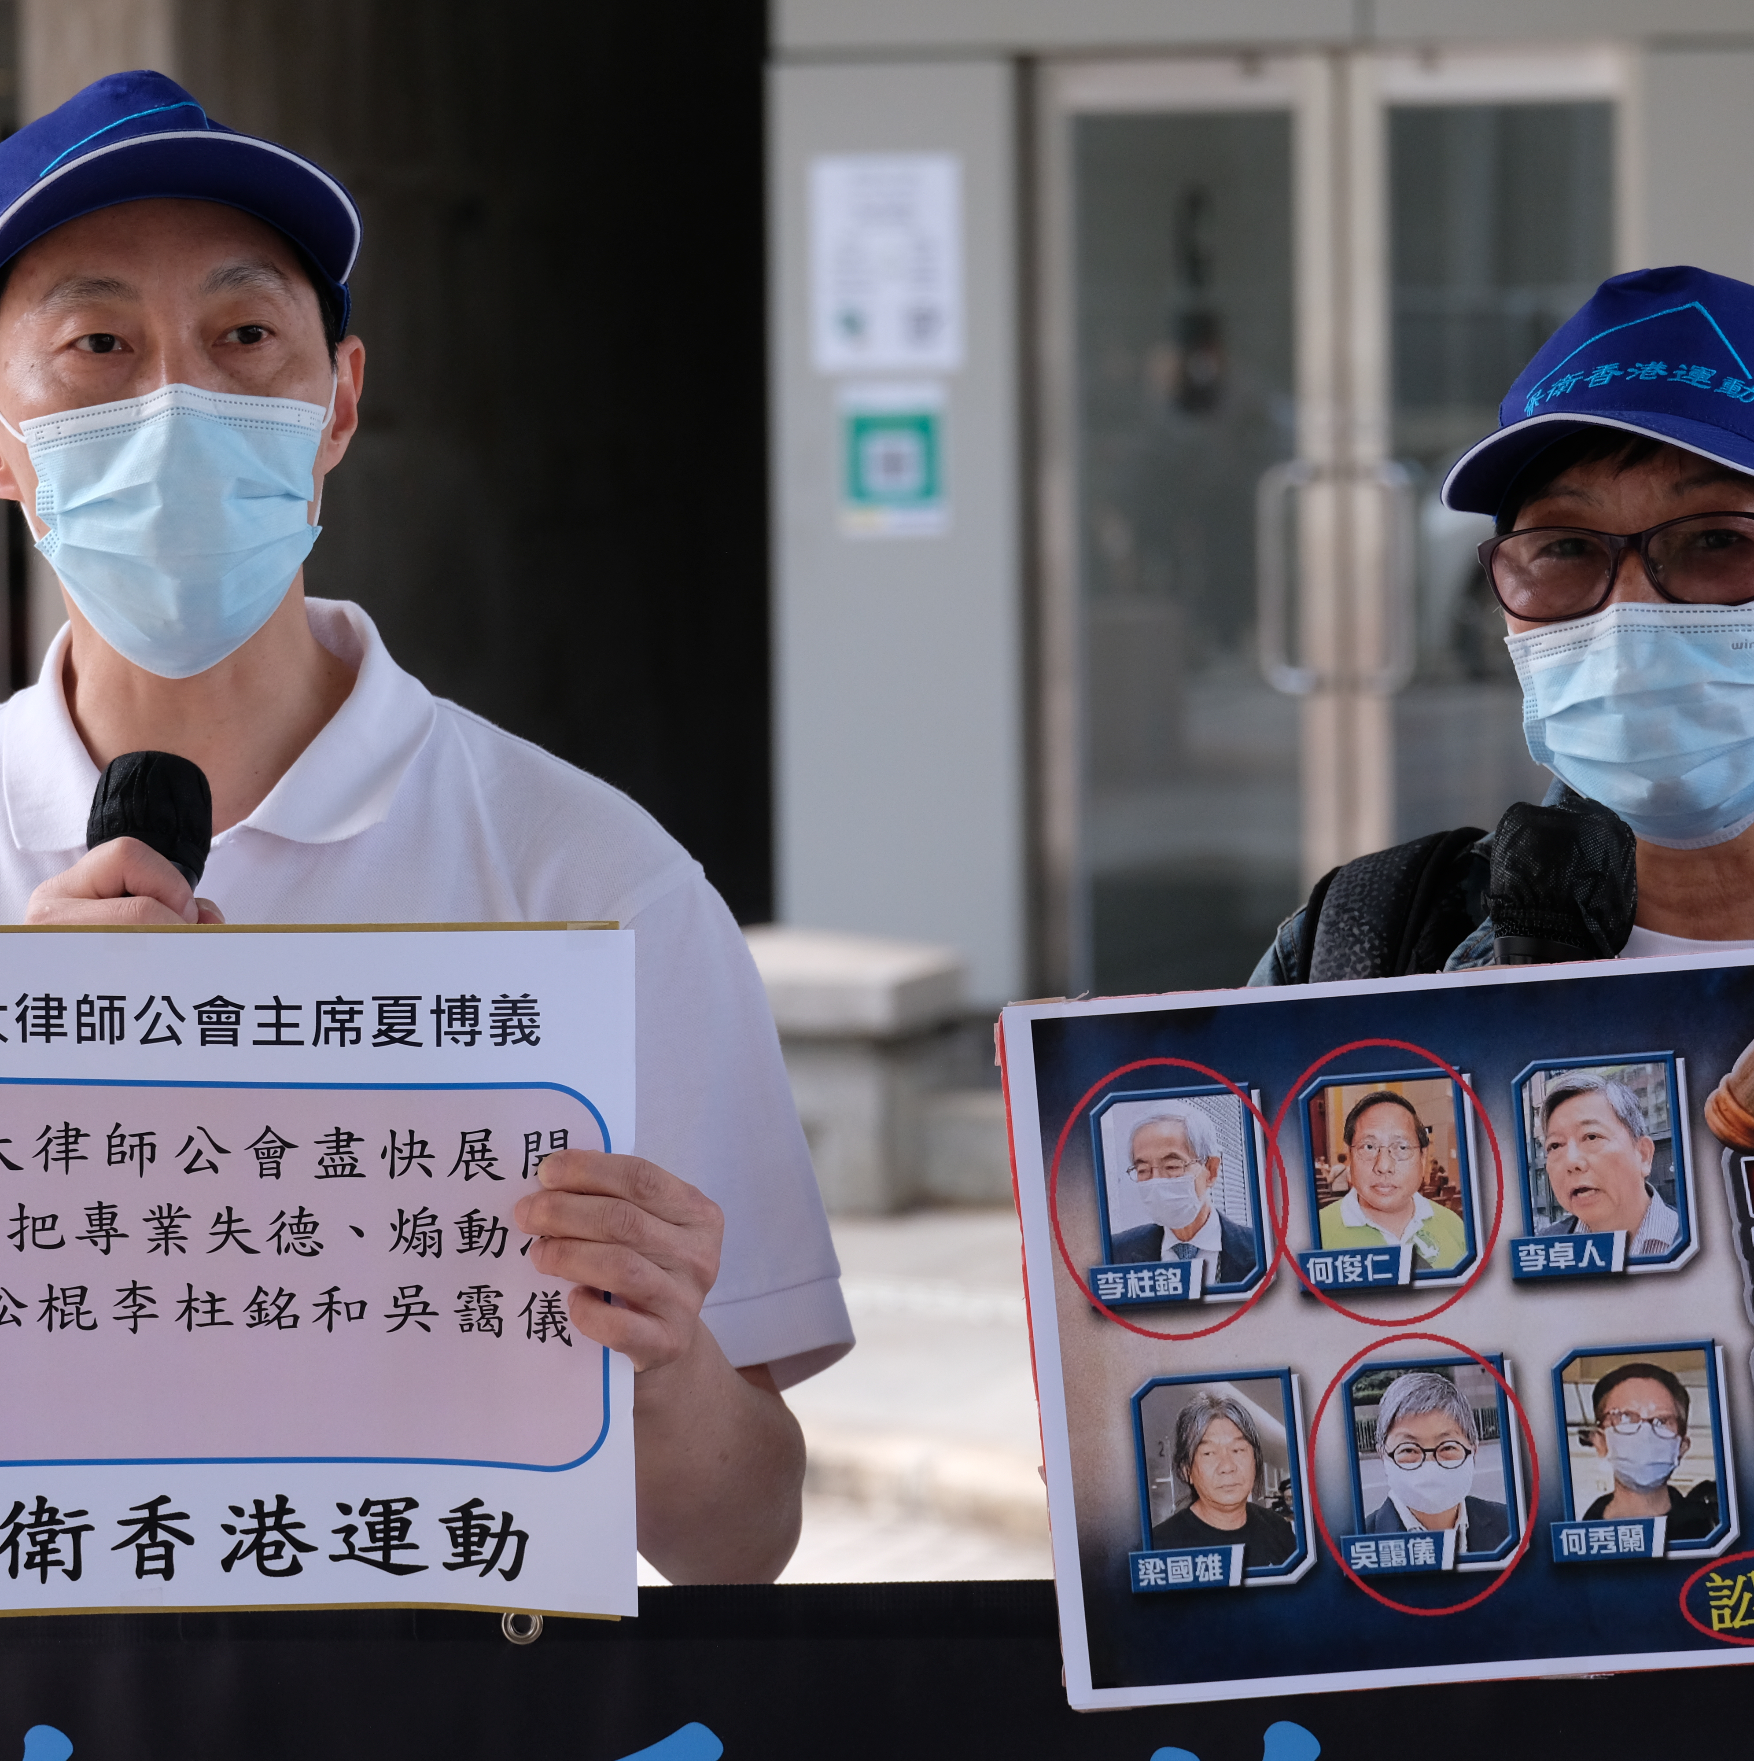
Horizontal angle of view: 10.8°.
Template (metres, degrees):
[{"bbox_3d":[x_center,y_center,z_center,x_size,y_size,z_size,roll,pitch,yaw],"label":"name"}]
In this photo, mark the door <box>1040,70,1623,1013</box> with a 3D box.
[{"bbox_3d":[0.903,-0.628,18.400,1.200,2.020,0.100,0,3,12],"label":"door"}]

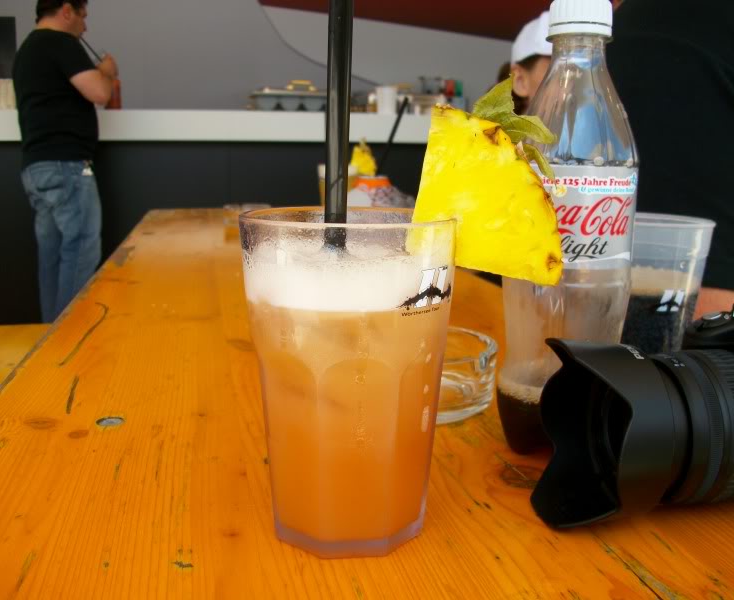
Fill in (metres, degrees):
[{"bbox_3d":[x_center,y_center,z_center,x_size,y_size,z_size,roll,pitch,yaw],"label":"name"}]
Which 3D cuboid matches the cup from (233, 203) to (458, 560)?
[{"bbox_3d":[-0.008,0.030,0.326,0.085,0.131,0.085,0,11,0],"label":"cup"}]

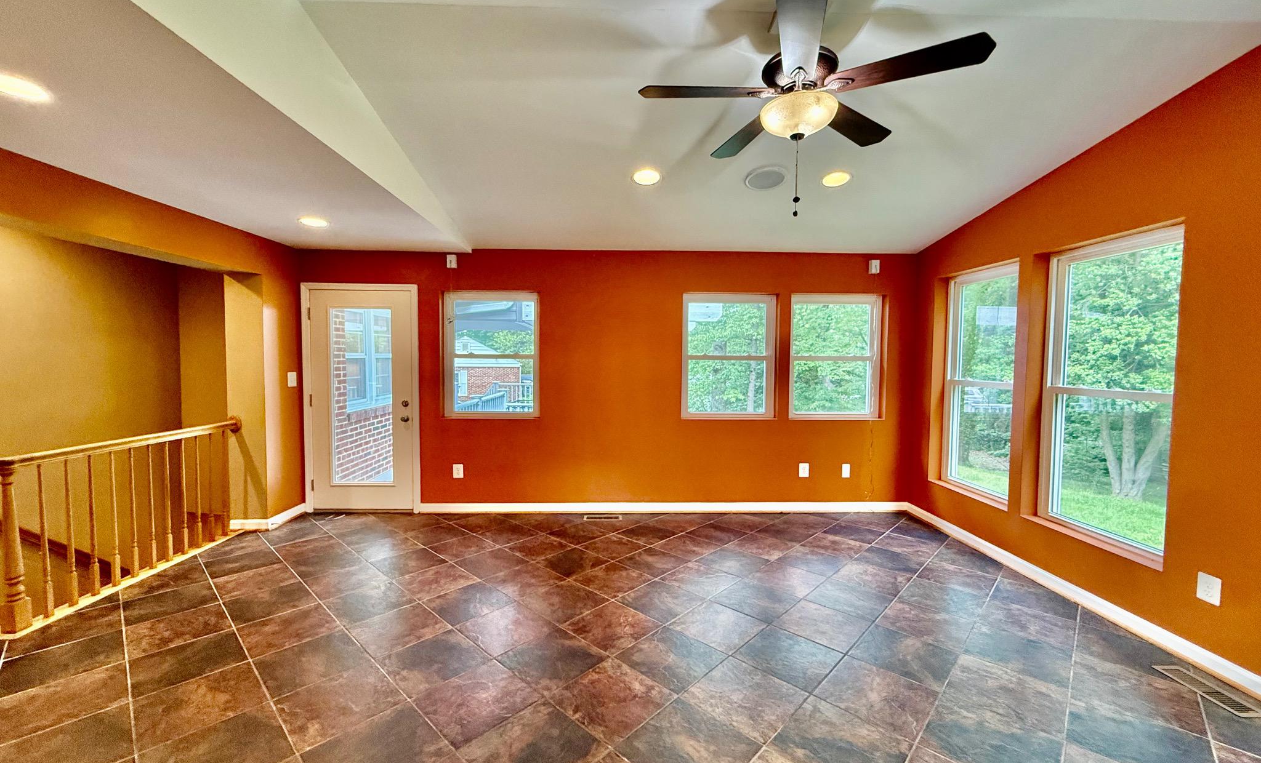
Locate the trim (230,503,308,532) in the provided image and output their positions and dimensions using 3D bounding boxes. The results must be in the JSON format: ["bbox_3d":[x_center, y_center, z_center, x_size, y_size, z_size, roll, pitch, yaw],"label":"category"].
[{"bbox_3d":[-3.207,1.197,4.505,0.348,0.100,0.459,0,3,-2],"label":"trim"}]

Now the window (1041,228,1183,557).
[{"bbox_3d":[2.862,0.062,3.048,0.090,1.802,0.915,0,3,-2],"label":"window"}]

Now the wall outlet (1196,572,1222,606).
[{"bbox_3d":[2.752,0.990,2.431,0.010,0.125,0.088,0,3,-2],"label":"wall outlet"}]

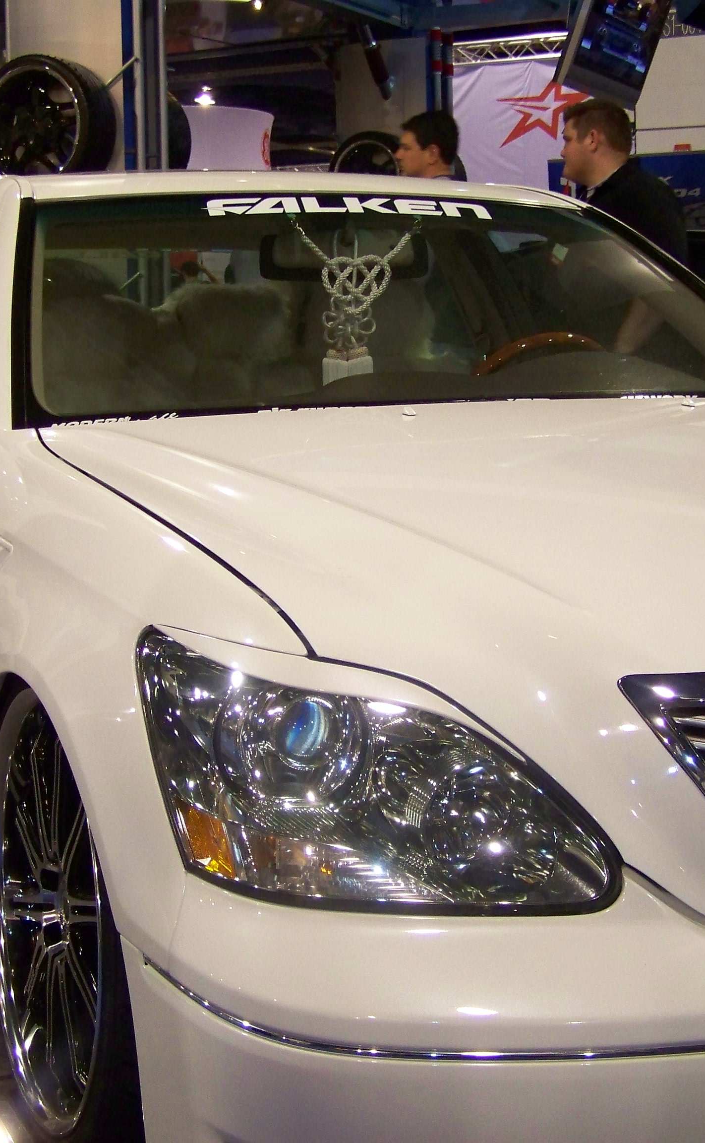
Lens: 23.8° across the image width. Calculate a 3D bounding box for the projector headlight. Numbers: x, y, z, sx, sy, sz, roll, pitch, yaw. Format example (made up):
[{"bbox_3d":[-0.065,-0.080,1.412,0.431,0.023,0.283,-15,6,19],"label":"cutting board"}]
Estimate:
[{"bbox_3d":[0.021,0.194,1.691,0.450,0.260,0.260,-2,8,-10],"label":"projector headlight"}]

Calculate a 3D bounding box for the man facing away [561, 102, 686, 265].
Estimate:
[{"bbox_3d":[0.842,-0.585,5.187,0.380,1.730,0.510,-2,8,-11],"label":"man facing away"}]

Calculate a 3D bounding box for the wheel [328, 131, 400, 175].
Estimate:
[{"bbox_3d":[0.185,-2.649,11.397,0.680,0.680,0.250,6,12,37],"label":"wheel"}]

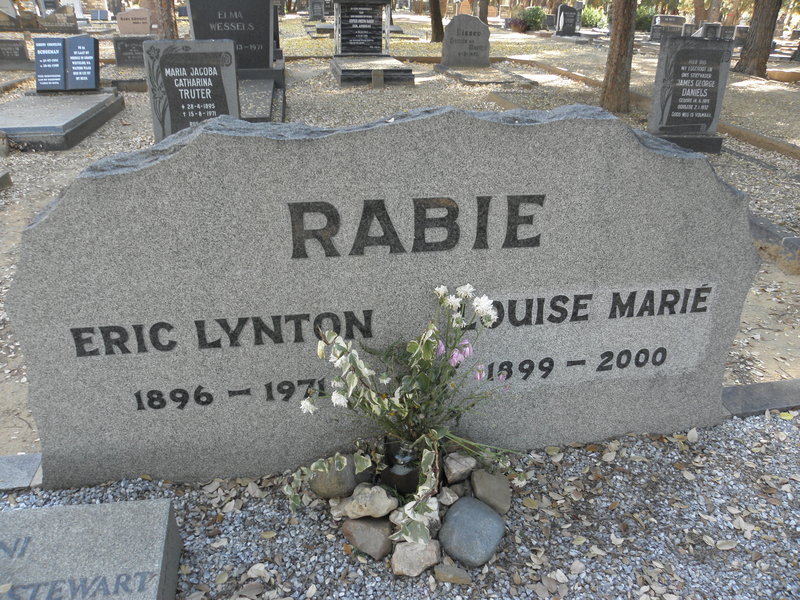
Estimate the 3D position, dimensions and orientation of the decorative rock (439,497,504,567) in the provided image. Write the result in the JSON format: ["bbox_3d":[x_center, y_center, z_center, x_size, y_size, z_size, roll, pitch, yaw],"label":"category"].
[{"bbox_3d":[0.174,0.557,1.456,0.161,0.127,0.171,0,27,0],"label":"decorative rock"}]

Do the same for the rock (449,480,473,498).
[{"bbox_3d":[0.154,0.484,1.535,0.060,0.042,0.050,-4,26,-9],"label":"rock"}]

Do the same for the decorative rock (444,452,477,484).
[{"bbox_3d":[0.165,0.458,1.636,0.086,0.068,0.083,0,27,0],"label":"decorative rock"}]

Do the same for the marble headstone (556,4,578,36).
[{"bbox_3d":[4.987,-8.284,17.828,0.634,0.849,0.234,-4,28,-9],"label":"marble headstone"}]

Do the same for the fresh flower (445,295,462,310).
[{"bbox_3d":[0.132,0.006,1.485,0.043,0.036,0.036,0,26,0],"label":"fresh flower"}]

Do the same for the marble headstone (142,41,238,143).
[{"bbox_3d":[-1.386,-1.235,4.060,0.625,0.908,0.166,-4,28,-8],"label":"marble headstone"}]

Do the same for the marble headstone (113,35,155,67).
[{"bbox_3d":[-4.374,-4.094,9.900,0.680,0.500,0.160,-4,24,-9],"label":"marble headstone"}]

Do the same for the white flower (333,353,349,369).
[{"bbox_3d":[-0.146,0.148,1.470,0.040,0.036,0.034,0,26,0],"label":"white flower"}]

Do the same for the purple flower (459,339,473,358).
[{"bbox_3d":[0.166,0.123,1.525,0.035,0.042,0.030,0,26,0],"label":"purple flower"}]

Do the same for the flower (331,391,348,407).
[{"bbox_3d":[-0.151,0.246,1.500,0.043,0.036,0.036,0,26,0],"label":"flower"}]

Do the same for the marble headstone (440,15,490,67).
[{"bbox_3d":[1.134,-4.474,10.400,0.820,0.880,0.160,-2,23,-6],"label":"marble headstone"}]

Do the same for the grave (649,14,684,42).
[{"bbox_3d":[7.056,-7.120,15.795,0.878,0.664,0.234,6,28,11],"label":"grave"}]

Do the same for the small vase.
[{"bbox_3d":[0.001,0.435,1.560,0.103,0.130,0.103,0,26,0],"label":"small vase"}]

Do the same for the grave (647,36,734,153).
[{"bbox_3d":[2.312,-1.641,4.800,0.600,0.860,0.220,-1,22,-3],"label":"grave"}]

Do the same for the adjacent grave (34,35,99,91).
[{"bbox_3d":[-3.635,-2.578,6.550,0.640,0.580,0.160,-4,12,-9],"label":"adjacent grave"}]

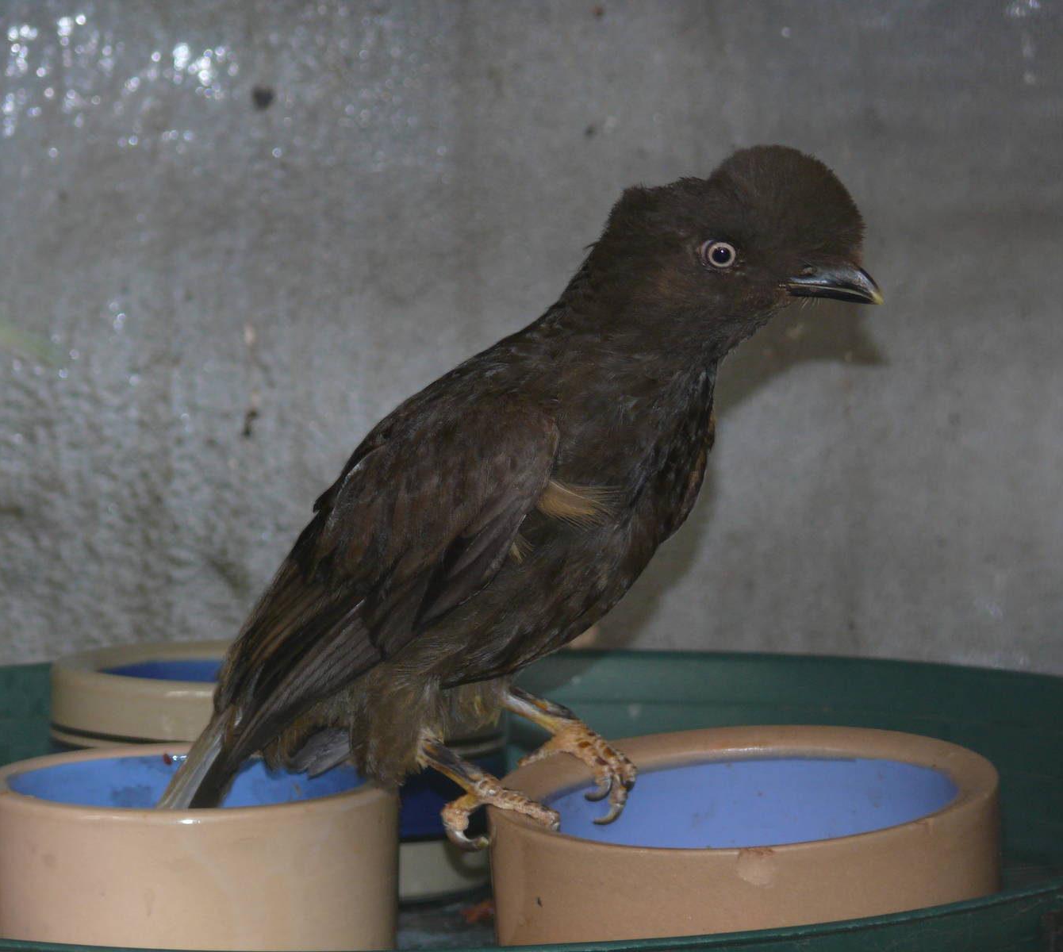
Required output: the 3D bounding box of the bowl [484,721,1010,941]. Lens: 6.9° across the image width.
[{"bbox_3d":[0.064,0.120,2.605,0.149,0.055,0.149,-2,10,0],"label":"bowl"}]

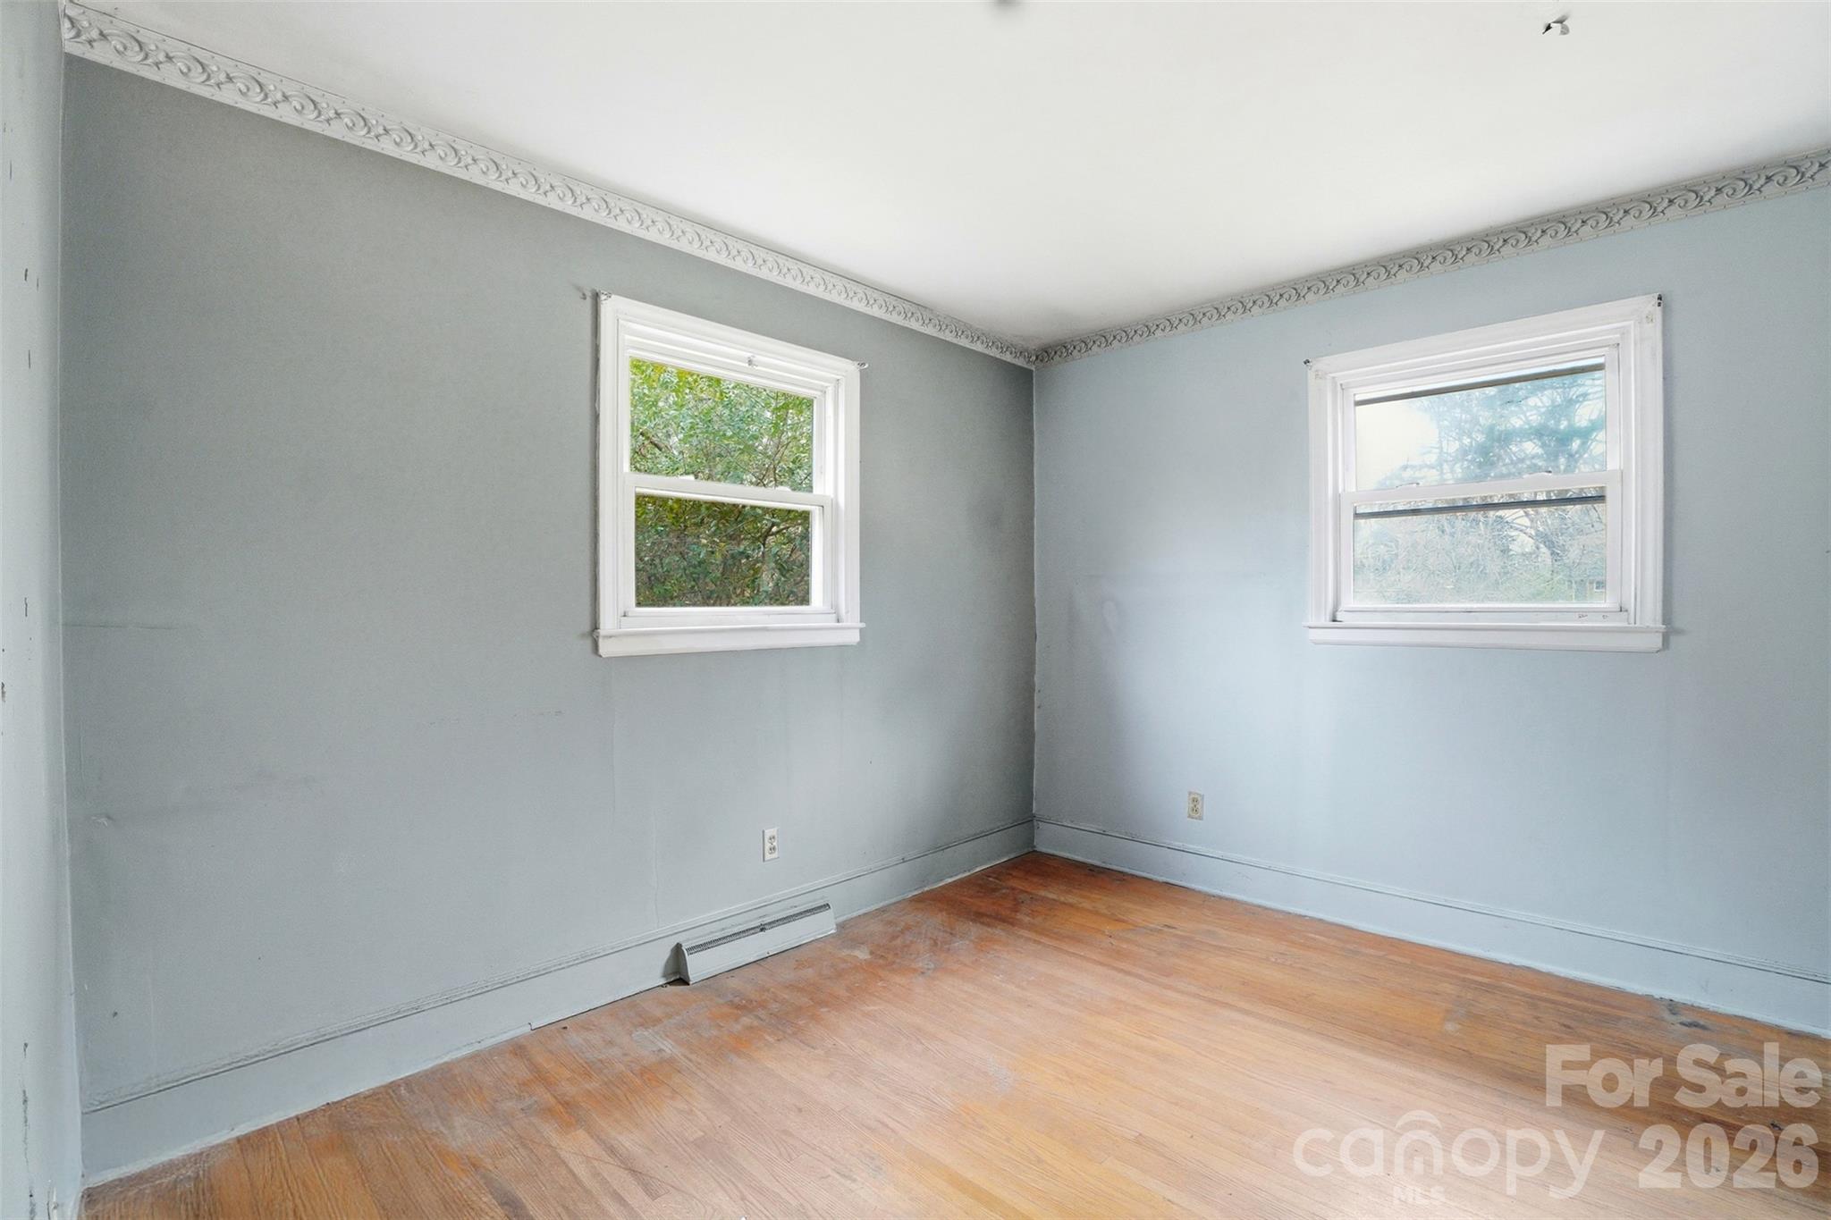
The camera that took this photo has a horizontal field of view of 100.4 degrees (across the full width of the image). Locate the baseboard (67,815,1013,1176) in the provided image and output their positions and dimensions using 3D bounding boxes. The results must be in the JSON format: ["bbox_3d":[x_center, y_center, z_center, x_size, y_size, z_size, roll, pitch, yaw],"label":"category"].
[{"bbox_3d":[-0.590,1.126,2.722,3.213,0.173,0.045,0,1,-43],"label":"baseboard"}]

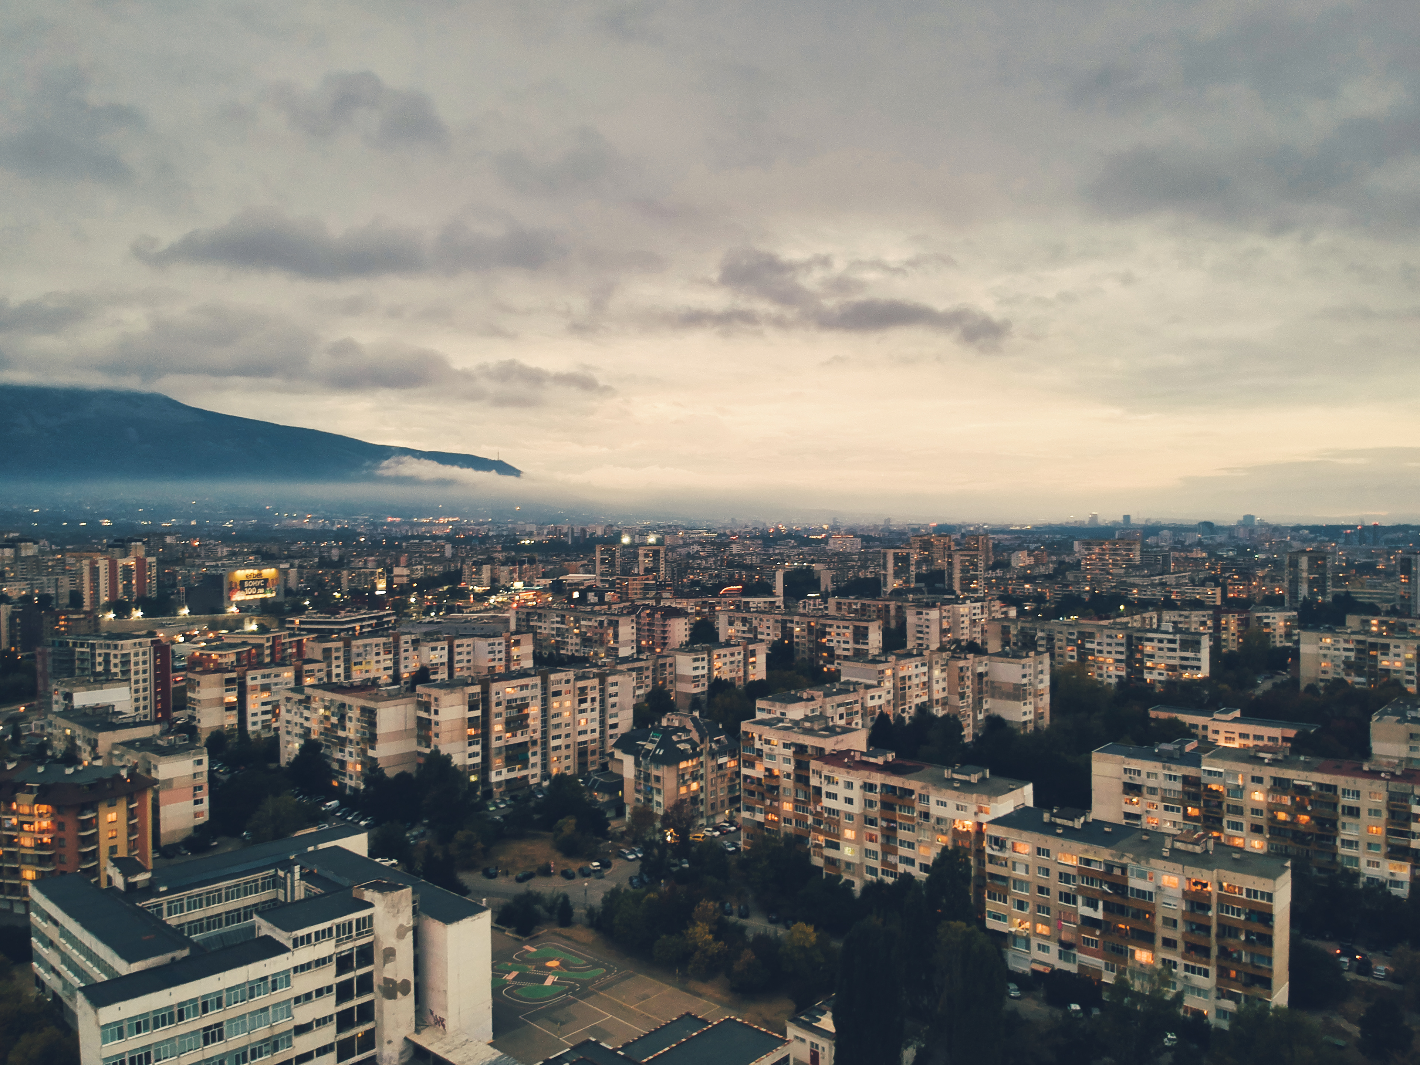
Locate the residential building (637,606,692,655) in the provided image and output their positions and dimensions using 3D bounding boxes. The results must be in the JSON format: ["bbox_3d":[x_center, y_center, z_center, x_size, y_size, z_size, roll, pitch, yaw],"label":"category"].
[{"bbox_3d":[-23.439,47.860,489.241,24.500,25.500,13.800,1,1,43],"label":"residential building"}]

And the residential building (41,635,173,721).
[{"bbox_3d":[-197.470,48.260,336.730,38.500,29.700,17.000,0,1,18],"label":"residential building"}]

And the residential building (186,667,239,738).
[{"bbox_3d":[-153.112,52.951,315.781,12.000,20.400,10.300,1,1,45],"label":"residential building"}]

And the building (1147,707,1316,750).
[{"bbox_3d":[158.632,59.364,312.311,45.810,9.000,12.000,1,1,44],"label":"building"}]

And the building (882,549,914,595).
[{"bbox_3d":[151.304,33.644,822.633,22.800,41.500,17.300,0,1,-7],"label":"building"}]

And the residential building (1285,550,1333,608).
[{"bbox_3d":[429.319,34.554,736.645,22.800,41.500,17.300,0,1,-7],"label":"residential building"}]

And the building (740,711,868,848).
[{"bbox_3d":[17.995,50.101,201.839,12.000,25.800,22.800,-1,1,-43],"label":"building"}]

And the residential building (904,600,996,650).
[{"bbox_3d":[112.390,43.620,475.160,46.000,24.000,18.000,-1,2,-38],"label":"residential building"}]

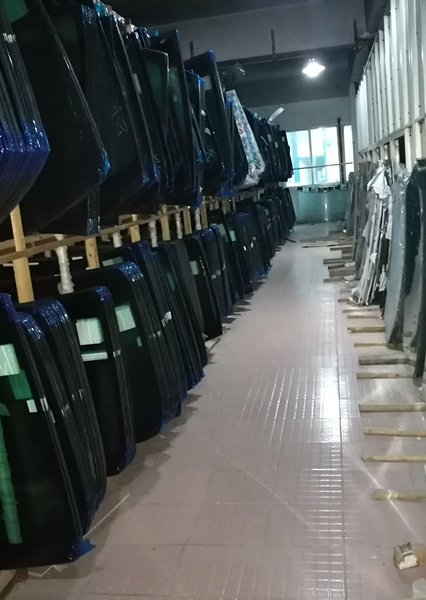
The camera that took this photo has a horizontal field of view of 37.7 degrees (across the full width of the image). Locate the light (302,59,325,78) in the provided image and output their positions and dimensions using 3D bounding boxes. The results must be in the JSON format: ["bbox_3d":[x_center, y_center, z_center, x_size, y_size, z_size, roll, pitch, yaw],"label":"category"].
[{"bbox_3d":[1.742,-3.991,10.781,0.400,0.270,0.400,-4,11,12],"label":"light"}]

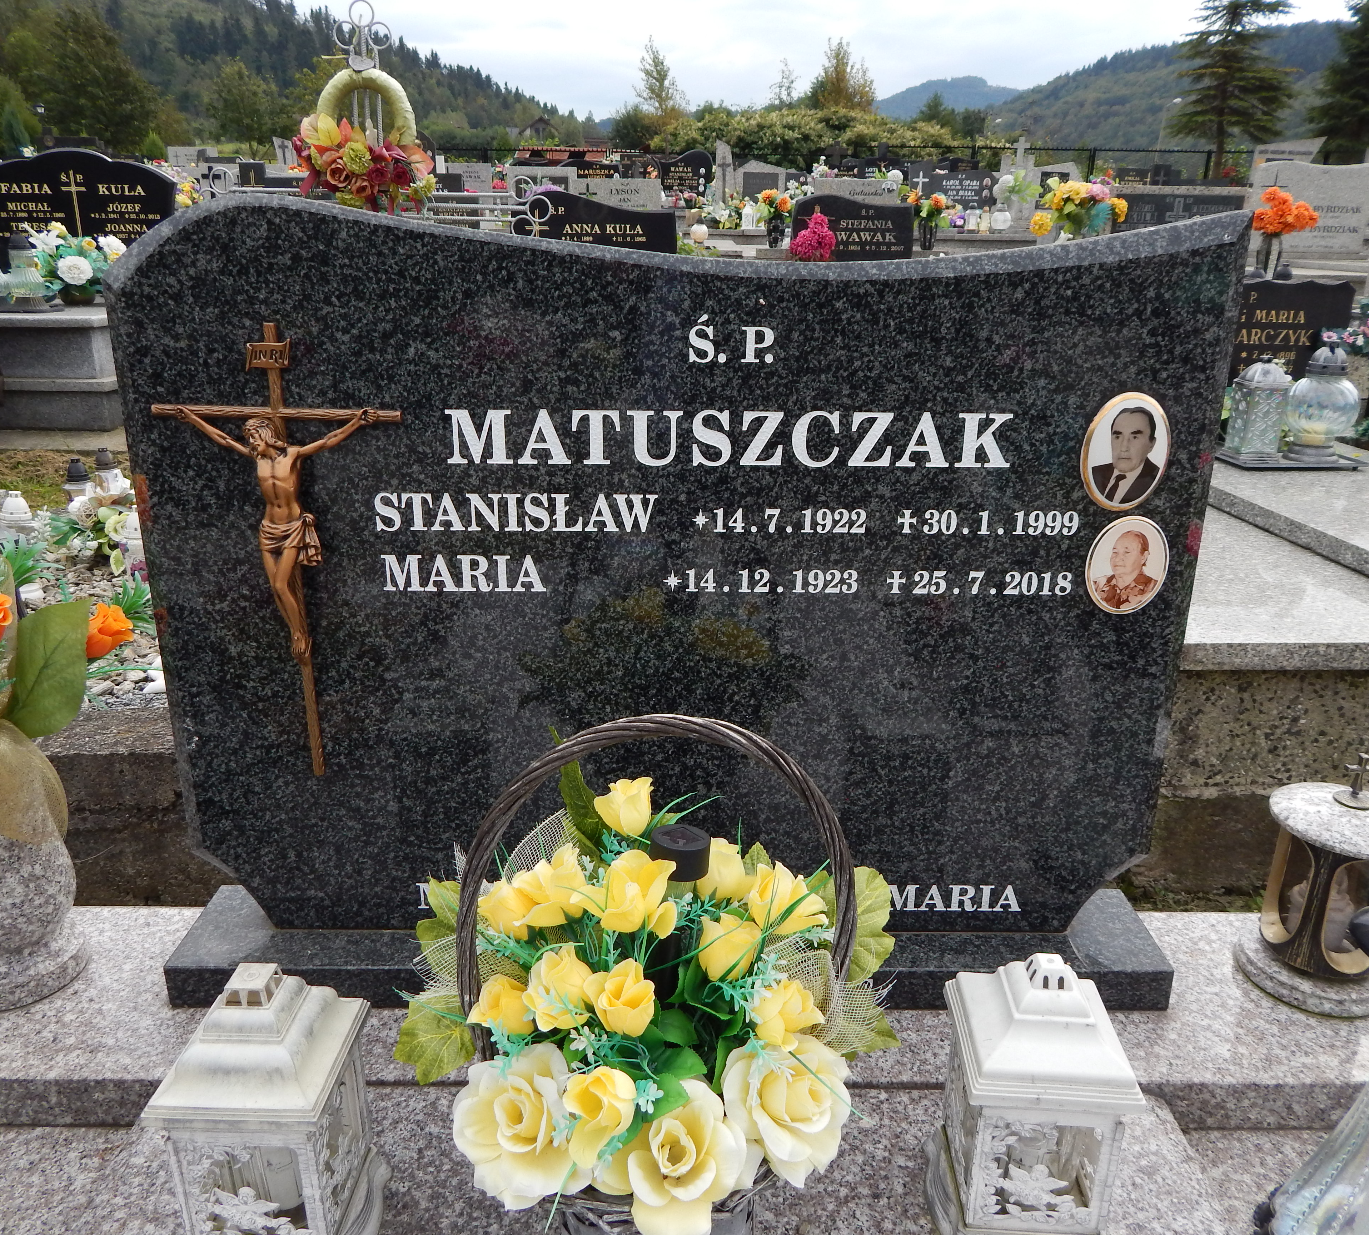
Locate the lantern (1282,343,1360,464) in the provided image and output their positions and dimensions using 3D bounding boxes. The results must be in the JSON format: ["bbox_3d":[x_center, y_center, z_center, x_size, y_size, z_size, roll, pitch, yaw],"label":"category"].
[{"bbox_3d":[1.378,-0.471,2.368,0.158,0.240,0.158,0,17,0],"label":"lantern"}]

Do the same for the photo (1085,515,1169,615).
[{"bbox_3d":[0.455,-0.052,1.121,0.084,0.104,0.011,0,17,0],"label":"photo"}]

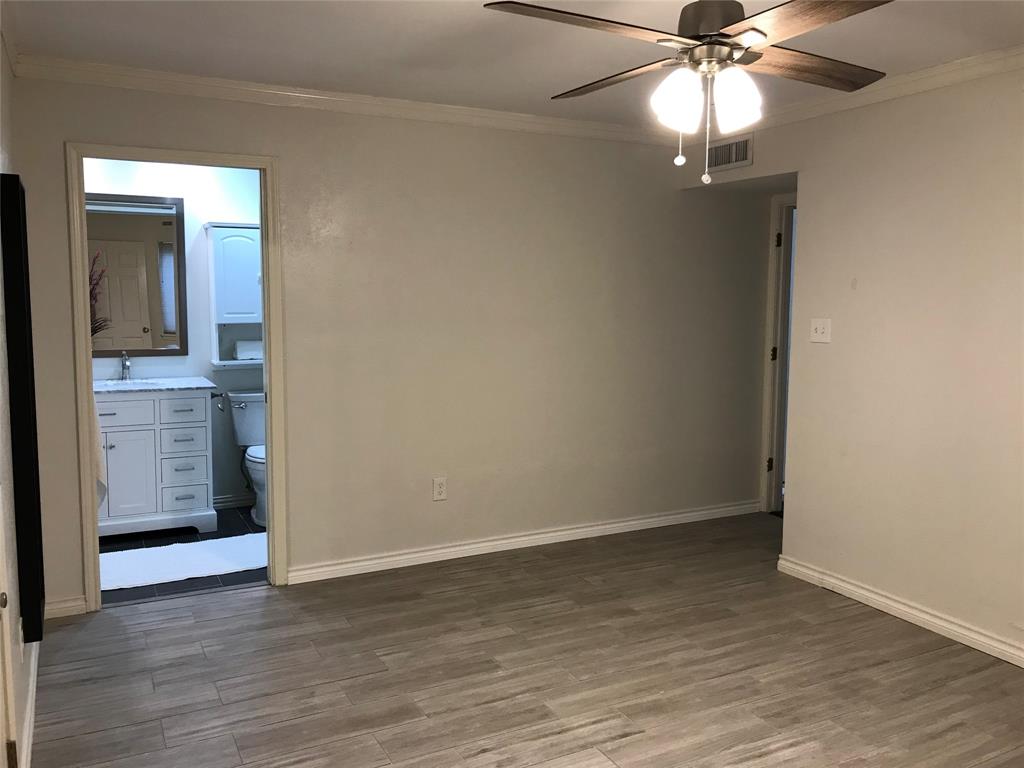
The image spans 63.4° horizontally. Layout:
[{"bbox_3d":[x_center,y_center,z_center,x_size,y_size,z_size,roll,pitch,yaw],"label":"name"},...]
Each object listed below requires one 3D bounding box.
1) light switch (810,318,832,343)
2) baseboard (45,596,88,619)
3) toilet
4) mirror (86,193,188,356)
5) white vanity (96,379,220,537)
[{"bbox_3d":[1.535,-0.262,4.107,0.012,0.118,0.120,-3,7,-28],"label":"light switch"},{"bbox_3d":[-2.001,1.004,3.701,0.170,0.085,0.015,-3,7,-28],"label":"baseboard"},{"bbox_3d":[-1.558,0.470,5.364,0.430,0.800,0.710,-3,7,-28],"label":"toilet"},{"bbox_3d":[-2.438,-0.670,5.178,0.760,1.008,0.030,-3,7,-28],"label":"mirror"},{"bbox_3d":[-2.319,0.449,5.067,0.925,0.894,0.555,-3,7,-28],"label":"white vanity"}]

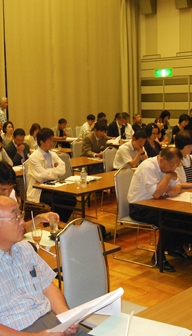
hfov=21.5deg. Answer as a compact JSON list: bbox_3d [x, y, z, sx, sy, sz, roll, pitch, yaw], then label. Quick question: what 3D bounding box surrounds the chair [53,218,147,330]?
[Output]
[{"bbox_3d":[0.086,0.782,2.801,0.540,0.940,0.440,7,11,44],"label":"chair"}]

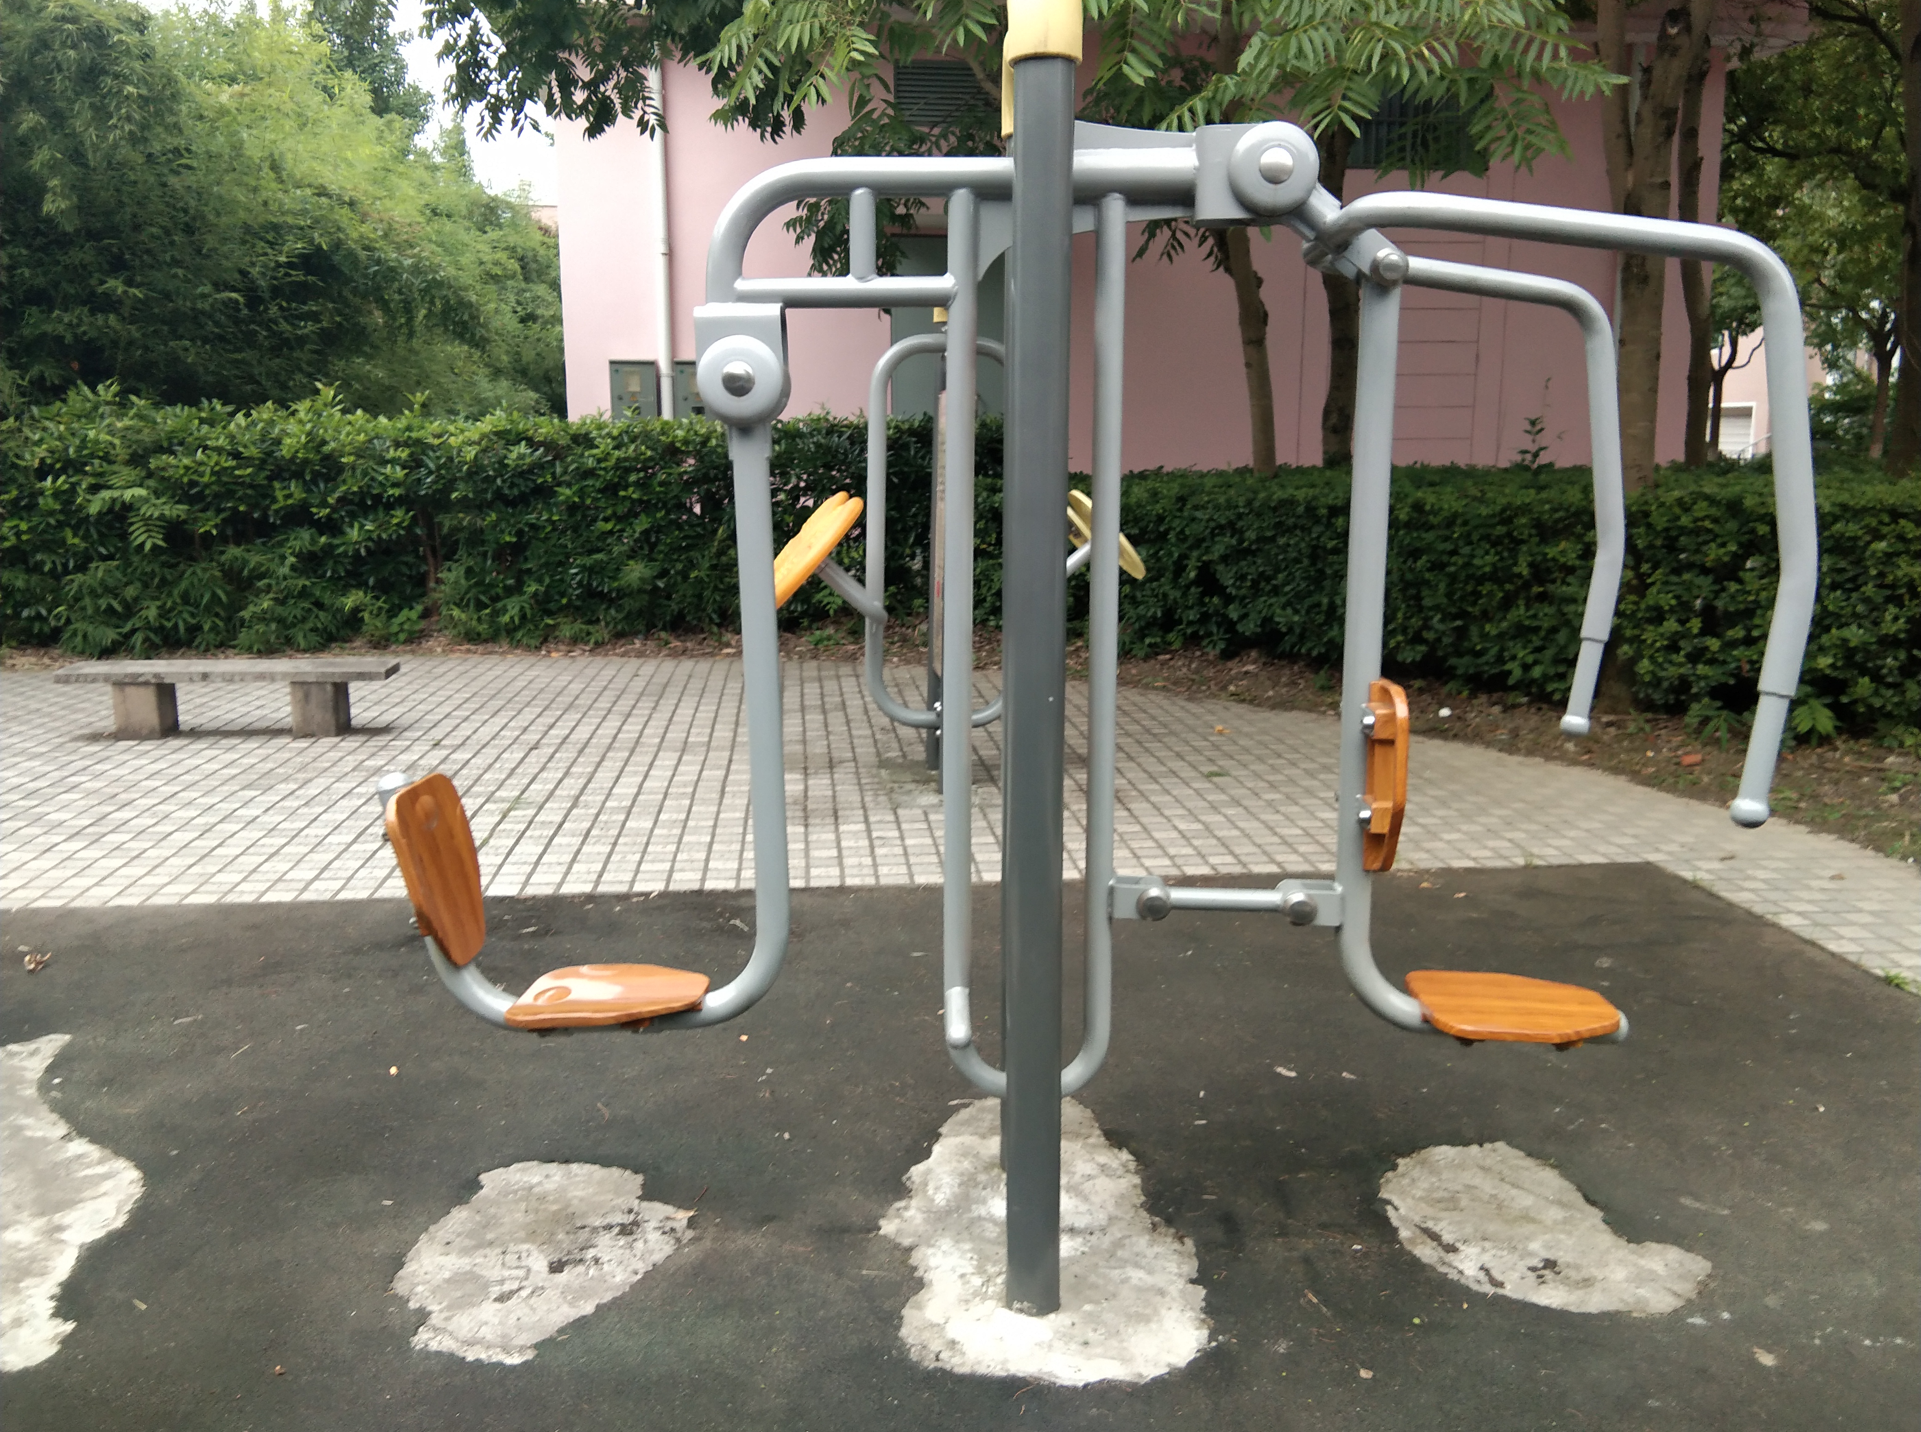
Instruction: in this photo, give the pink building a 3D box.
[{"bbox_3d":[1.780,-4.417,18.712,11.100,4.900,7.200,0,10,0],"label":"pink building"}]

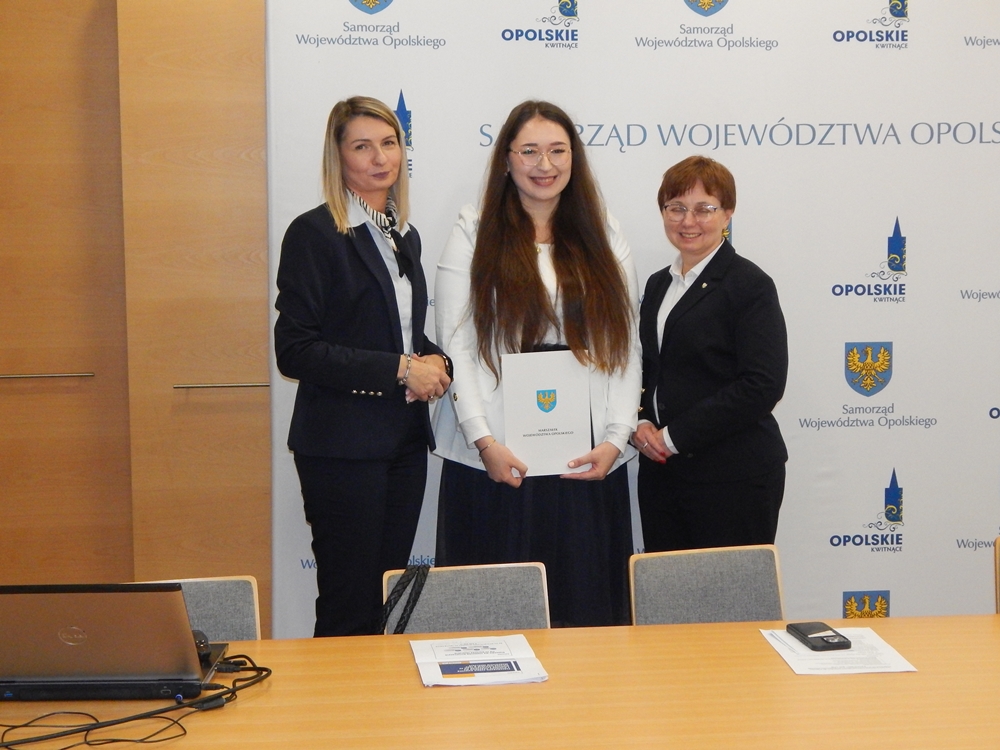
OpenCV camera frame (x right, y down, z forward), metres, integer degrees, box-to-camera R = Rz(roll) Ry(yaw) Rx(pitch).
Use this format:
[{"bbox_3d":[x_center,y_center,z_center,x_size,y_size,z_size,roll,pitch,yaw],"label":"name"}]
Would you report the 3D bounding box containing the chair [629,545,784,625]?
[{"bbox_3d":[0.513,0.799,3.234,0.450,0.805,0.530,-2,5,-17],"label":"chair"}]

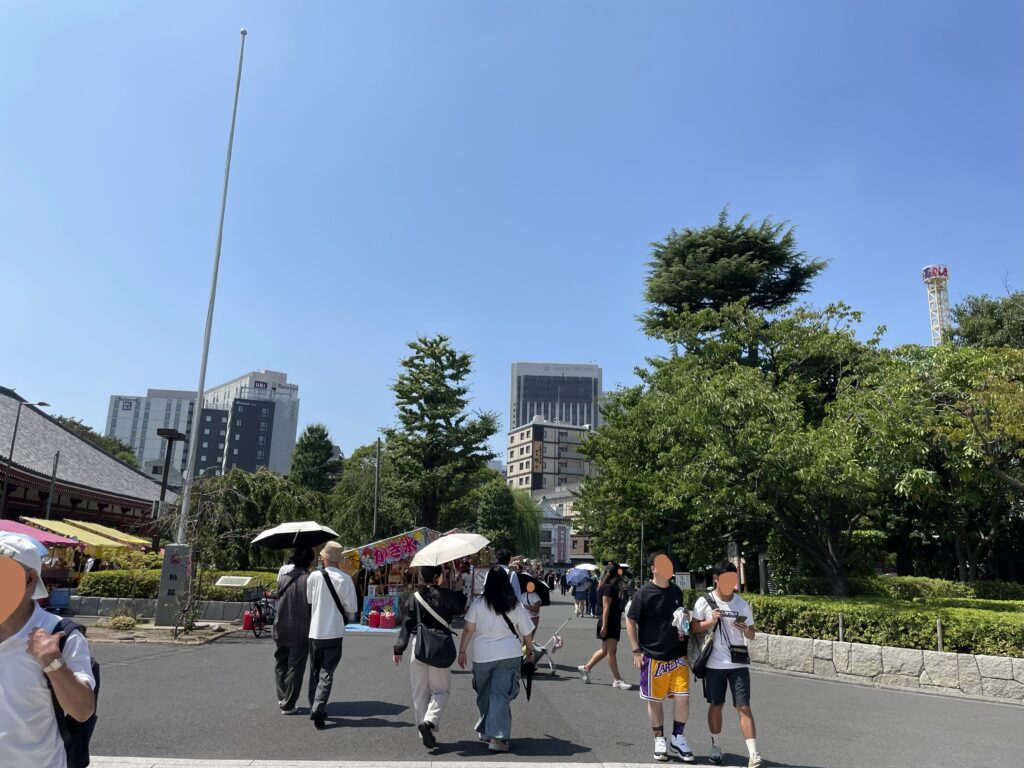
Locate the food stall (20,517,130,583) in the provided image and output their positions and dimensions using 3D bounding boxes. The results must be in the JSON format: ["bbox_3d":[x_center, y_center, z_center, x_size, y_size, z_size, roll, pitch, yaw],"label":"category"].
[{"bbox_3d":[-15.270,6.124,26.405,2.750,2.750,2.700,2,-14,0],"label":"food stall"}]

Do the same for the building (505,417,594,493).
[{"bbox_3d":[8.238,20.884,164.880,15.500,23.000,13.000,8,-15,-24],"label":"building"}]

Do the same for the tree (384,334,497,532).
[{"bbox_3d":[-3.039,3.233,33.147,4.792,11.017,4.700,2,-14,0],"label":"tree"}]

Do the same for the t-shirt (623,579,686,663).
[{"bbox_3d":[1.297,2.146,6.951,0.560,0.700,0.320,6,-14,-17],"label":"t-shirt"}]

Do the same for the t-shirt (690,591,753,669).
[{"bbox_3d":[1.866,2.185,6.816,0.480,0.640,0.310,3,-14,-6],"label":"t-shirt"}]

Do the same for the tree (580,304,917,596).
[{"bbox_3d":[6.394,1.938,20.662,8.922,8.371,7.500,2,-14,0],"label":"tree"}]

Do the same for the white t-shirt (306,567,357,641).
[{"bbox_3d":[-1.841,2.251,7.887,0.460,0.720,0.320,0,-14,7],"label":"white t-shirt"}]

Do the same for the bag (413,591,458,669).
[{"bbox_3d":[-0.701,2.249,7.046,0.400,0.680,0.240,1,-13,3],"label":"bag"}]

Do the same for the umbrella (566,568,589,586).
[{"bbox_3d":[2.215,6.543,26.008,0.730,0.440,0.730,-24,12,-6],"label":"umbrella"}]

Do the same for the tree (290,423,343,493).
[{"bbox_3d":[-13.862,8.190,53.464,4.200,11.200,4.200,2,-13,0],"label":"tree"}]

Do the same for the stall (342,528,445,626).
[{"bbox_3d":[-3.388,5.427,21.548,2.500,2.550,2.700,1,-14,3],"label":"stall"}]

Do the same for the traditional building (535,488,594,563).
[{"bbox_3d":[8.185,25.774,130.652,9.883,14.700,8.500,2,-14,0],"label":"traditional building"}]

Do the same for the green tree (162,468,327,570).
[{"bbox_3d":[-9.065,4.877,26.025,5.529,3.968,4.800,2,-14,0],"label":"green tree"}]

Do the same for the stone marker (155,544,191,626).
[{"bbox_3d":[-7.735,4.590,17.564,0.540,1.800,0.480,3,-14,-4],"label":"stone marker"}]

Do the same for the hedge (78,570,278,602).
[{"bbox_3d":[-9.500,5.891,22.400,5.812,0.834,1.800,2,-14,0],"label":"hedge"}]

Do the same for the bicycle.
[{"bbox_3d":[-4.991,4.684,15.811,0.580,1.050,1.720,1,-13,2],"label":"bicycle"}]

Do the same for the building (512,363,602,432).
[{"bbox_3d":[22.031,44.327,396.945,46.000,106.000,24.000,1,-14,2],"label":"building"}]

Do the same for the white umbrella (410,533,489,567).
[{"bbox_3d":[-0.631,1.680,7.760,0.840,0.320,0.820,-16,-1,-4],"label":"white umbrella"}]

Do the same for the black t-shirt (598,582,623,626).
[{"bbox_3d":[1.445,3.235,11.284,0.300,0.620,0.430,-3,-14,18],"label":"black t-shirt"}]

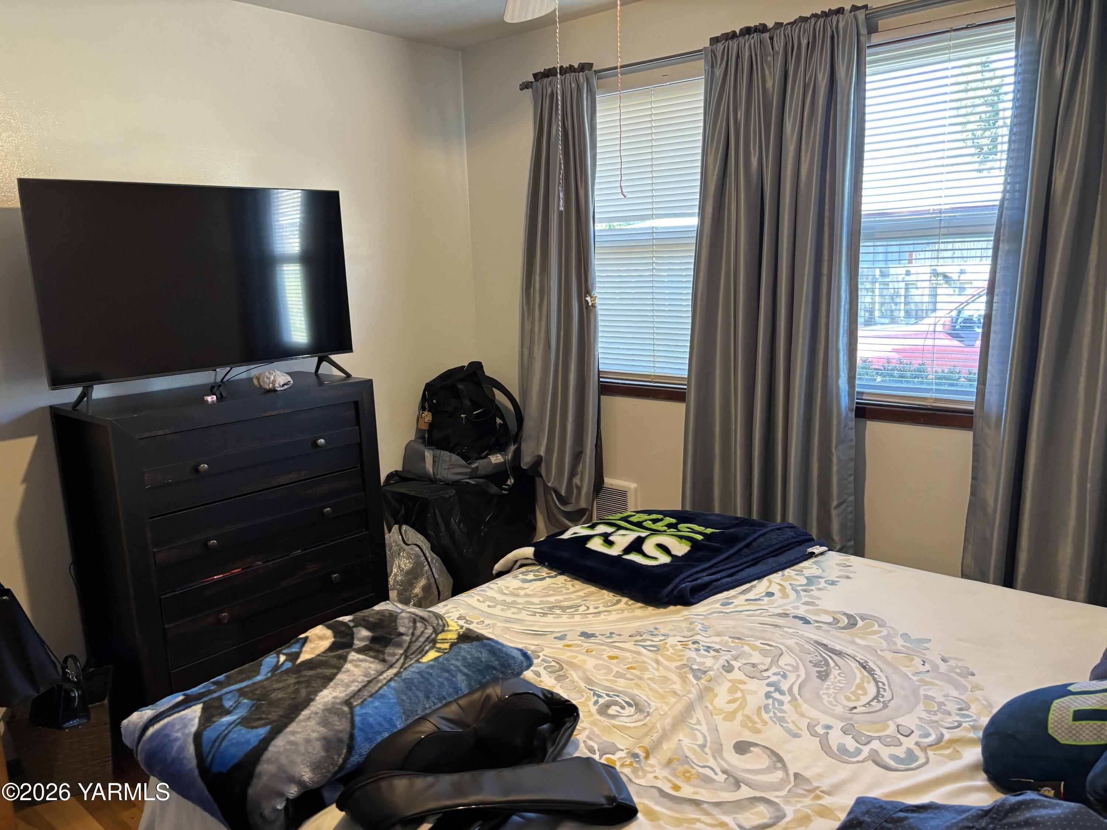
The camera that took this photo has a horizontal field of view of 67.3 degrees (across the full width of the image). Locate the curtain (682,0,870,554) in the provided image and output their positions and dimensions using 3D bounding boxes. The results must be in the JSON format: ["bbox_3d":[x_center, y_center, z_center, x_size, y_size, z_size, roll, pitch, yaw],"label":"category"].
[{"bbox_3d":[0.718,-0.256,2.765,0.645,1.929,0.120,7,14,40],"label":"curtain"}]

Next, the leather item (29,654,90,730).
[{"bbox_3d":[-1.380,0.735,2.304,0.155,0.190,0.090,4,12,31],"label":"leather item"}]

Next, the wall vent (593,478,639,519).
[{"bbox_3d":[0.250,0.370,3.407,0.258,0.220,0.035,7,14,40],"label":"wall vent"}]

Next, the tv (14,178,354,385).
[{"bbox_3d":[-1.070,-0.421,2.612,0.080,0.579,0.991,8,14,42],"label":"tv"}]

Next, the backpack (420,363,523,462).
[{"bbox_3d":[-0.331,-0.009,3.294,0.350,0.400,0.220,1,11,14],"label":"backpack"}]

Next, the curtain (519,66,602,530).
[{"bbox_3d":[0.016,-0.416,3.337,0.420,1.811,0.140,7,14,40],"label":"curtain"}]

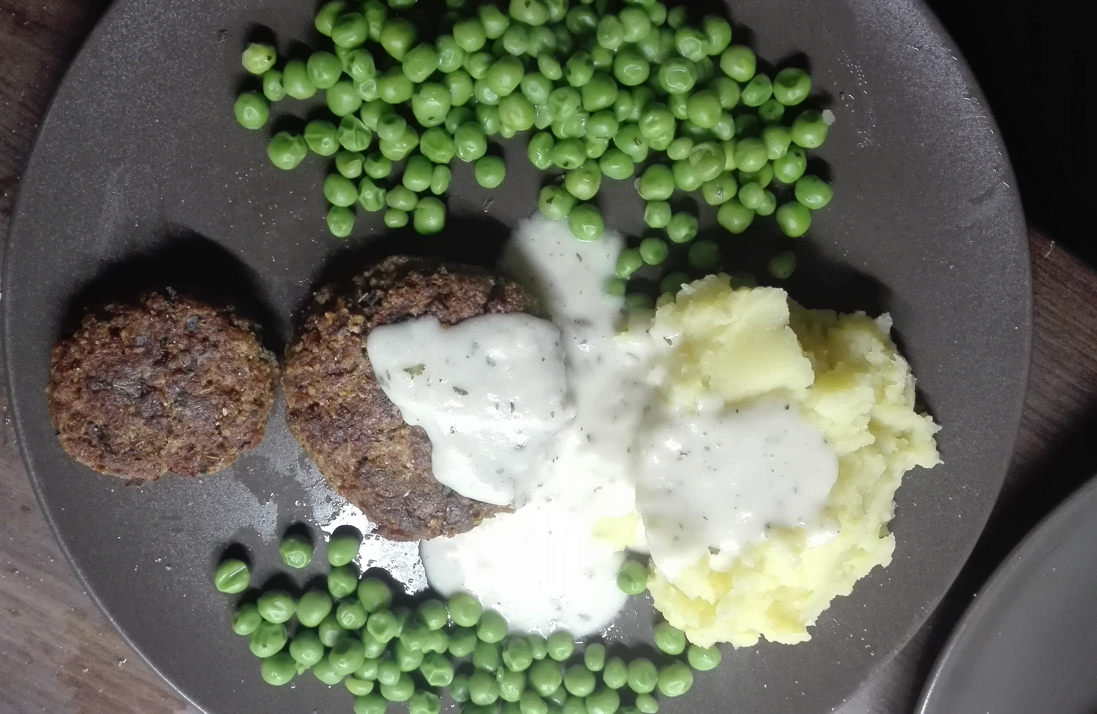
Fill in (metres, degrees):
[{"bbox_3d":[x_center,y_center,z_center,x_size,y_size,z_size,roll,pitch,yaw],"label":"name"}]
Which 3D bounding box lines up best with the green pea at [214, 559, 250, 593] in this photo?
[{"bbox_3d":[-0.086,0.060,0.248,0.010,0.009,0.009,0,102,-2],"label":"green pea"}]

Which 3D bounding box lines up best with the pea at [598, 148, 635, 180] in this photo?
[{"bbox_3d":[0.019,-0.054,0.254,0.010,0.009,0.009,0,82,0],"label":"pea"}]

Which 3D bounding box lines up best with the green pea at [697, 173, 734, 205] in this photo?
[{"bbox_3d":[0.042,-0.042,0.230,0.009,0.009,0.009,0,102,-2],"label":"green pea"}]

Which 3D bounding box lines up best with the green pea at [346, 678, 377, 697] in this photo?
[{"bbox_3d":[-0.053,0.093,0.258,0.008,0.007,0.005,13,101,-4],"label":"green pea"}]

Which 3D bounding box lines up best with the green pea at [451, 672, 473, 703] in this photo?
[{"bbox_3d":[-0.024,0.094,0.259,0.007,0.008,0.008,0,102,-2],"label":"green pea"}]

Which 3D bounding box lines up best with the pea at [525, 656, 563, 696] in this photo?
[{"bbox_3d":[-0.001,0.081,0.232,0.009,0.009,0.009,0,82,0],"label":"pea"}]

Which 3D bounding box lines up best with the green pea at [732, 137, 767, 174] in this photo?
[{"bbox_3d":[0.056,-0.055,0.250,0.009,0.009,0.010,0,82,0],"label":"green pea"}]

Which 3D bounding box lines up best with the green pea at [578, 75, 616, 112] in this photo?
[{"bbox_3d":[0.012,-0.063,0.218,0.009,0.009,0.009,0,101,-1],"label":"green pea"}]

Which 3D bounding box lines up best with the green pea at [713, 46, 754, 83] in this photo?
[{"bbox_3d":[0.047,-0.072,0.223,0.009,0.009,0.009,0,102,-2],"label":"green pea"}]

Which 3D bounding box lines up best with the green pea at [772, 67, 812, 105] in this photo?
[{"bbox_3d":[0.069,-0.076,0.257,0.011,0.010,0.011,0,82,0],"label":"green pea"}]

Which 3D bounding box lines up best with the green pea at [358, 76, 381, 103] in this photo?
[{"bbox_3d":[-0.045,-0.066,0.225,0.007,0.007,0.007,0,102,-2],"label":"green pea"}]

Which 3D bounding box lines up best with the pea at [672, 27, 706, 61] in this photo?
[{"bbox_3d":[0.040,-0.088,0.255,0.009,0.009,0.009,0,82,0],"label":"pea"}]

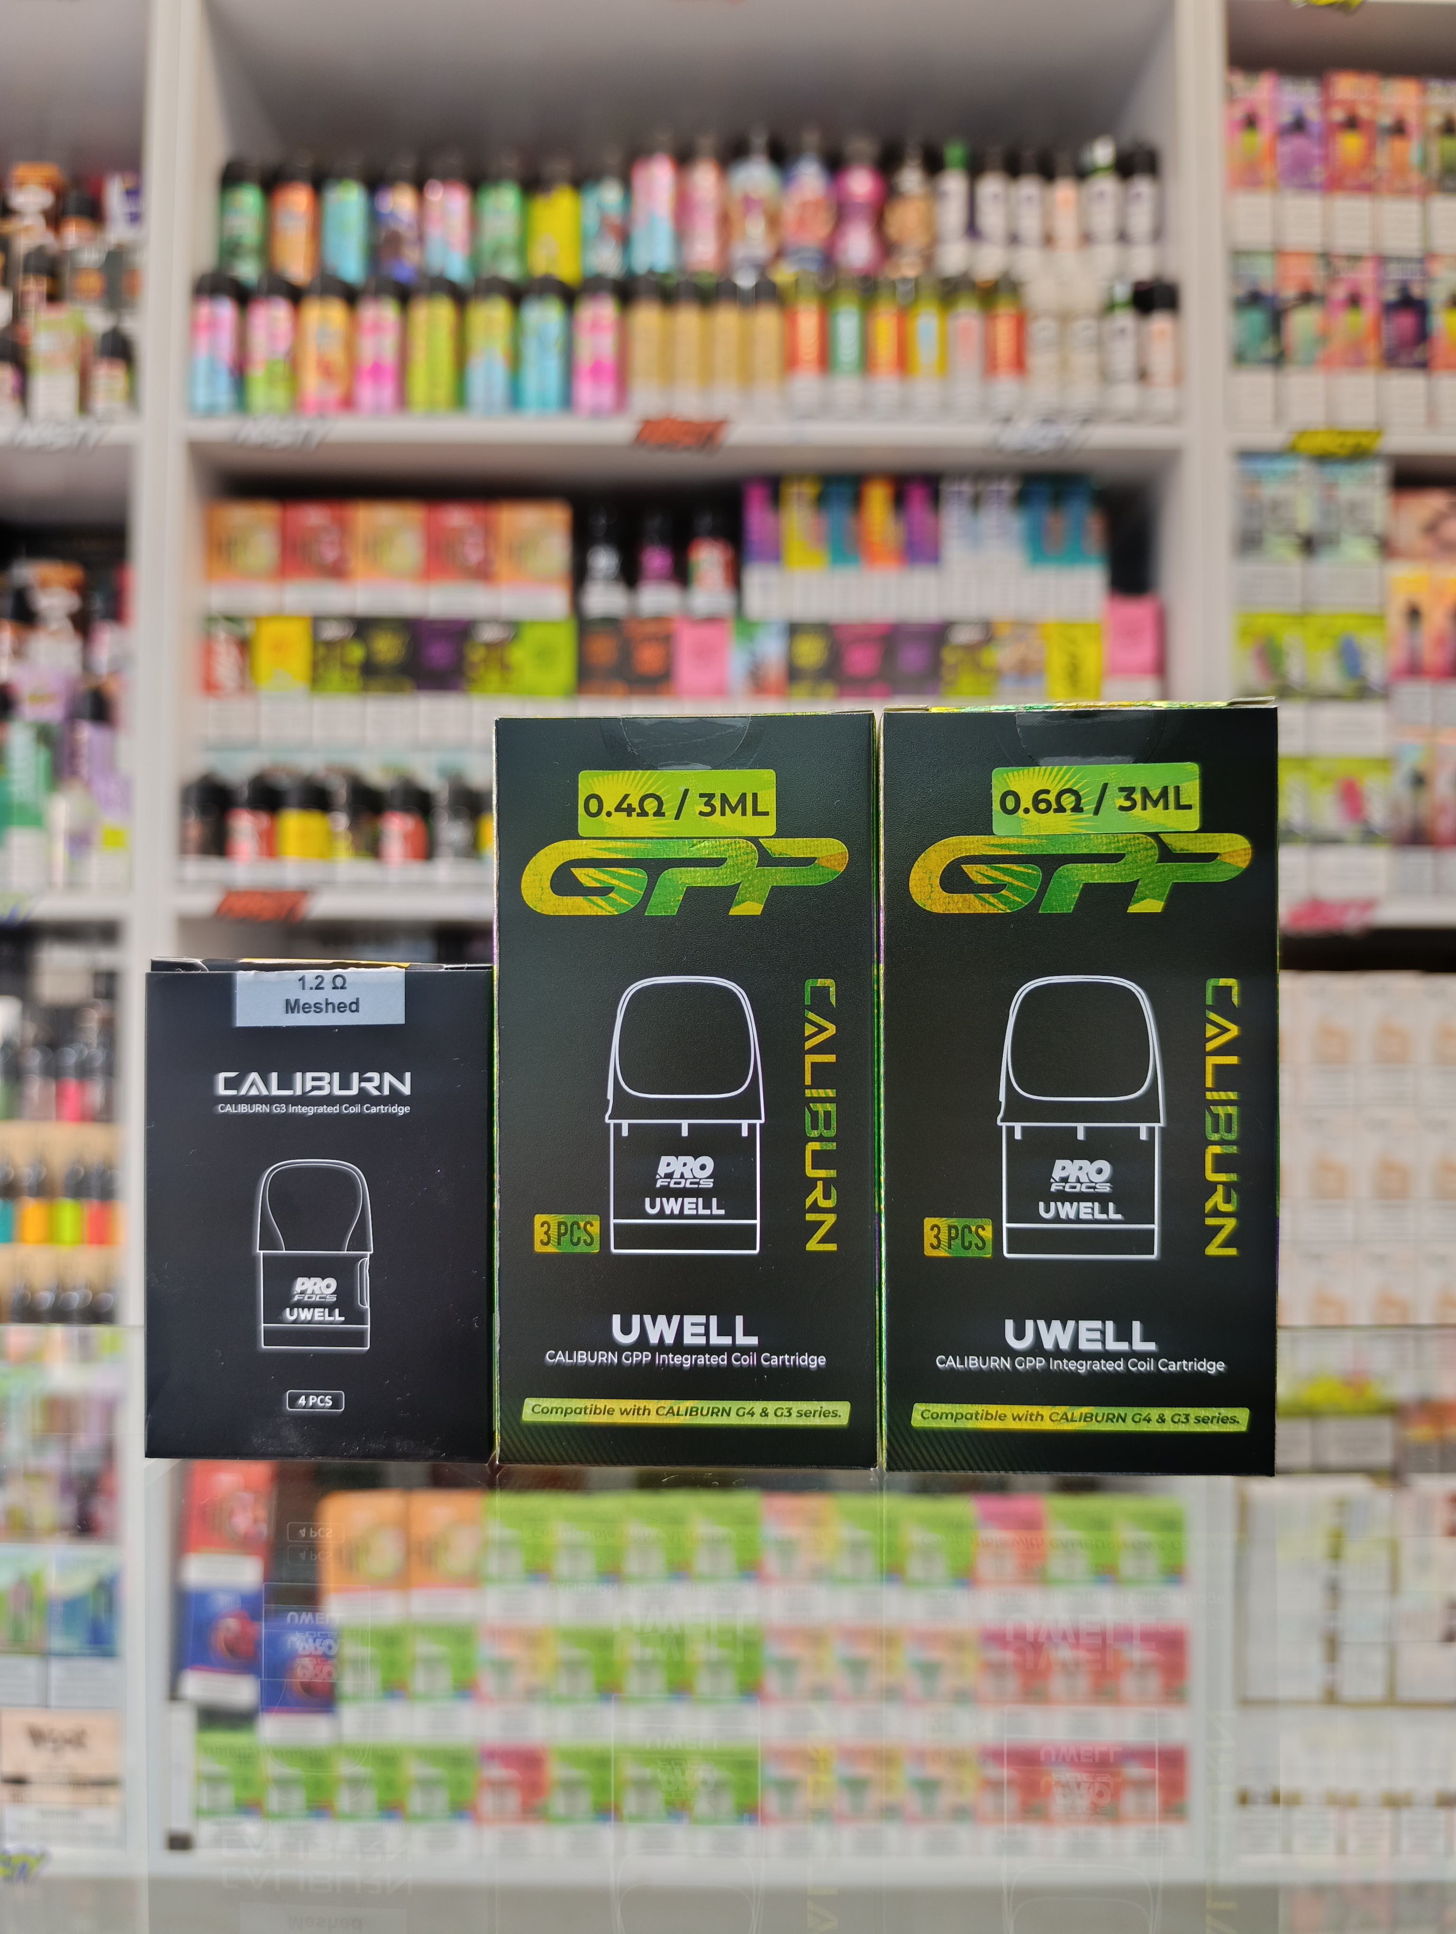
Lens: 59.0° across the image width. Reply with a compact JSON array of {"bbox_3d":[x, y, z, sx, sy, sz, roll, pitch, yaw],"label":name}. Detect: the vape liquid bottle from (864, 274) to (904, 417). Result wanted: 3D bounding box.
[{"bbox_3d":[0.115,-0.454,0.940,0.029,0.104,0.029,0,-1,0],"label":"vape liquid bottle"}]

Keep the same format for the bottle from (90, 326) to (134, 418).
[{"bbox_3d":[-0.430,-0.410,0.900,0.030,0.069,0.030,0,-2,0],"label":"bottle"}]

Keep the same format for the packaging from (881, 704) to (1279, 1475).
[{"bbox_3d":[0.060,0.021,0.229,0.066,0.130,0.021,0,-1,3],"label":"packaging"}]

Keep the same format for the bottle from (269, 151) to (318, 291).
[{"bbox_3d":[-0.325,-0.546,0.964,0.036,0.109,0.036,0,-2,0],"label":"bottle"}]

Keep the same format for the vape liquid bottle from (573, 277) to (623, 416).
[{"bbox_3d":[-0.102,-0.481,1.008,0.038,0.114,0.038,0,-2,0],"label":"vape liquid bottle"}]

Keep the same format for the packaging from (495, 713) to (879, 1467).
[{"bbox_3d":[-0.006,0.021,0.233,0.065,0.130,0.021,0,-1,3],"label":"packaging"}]

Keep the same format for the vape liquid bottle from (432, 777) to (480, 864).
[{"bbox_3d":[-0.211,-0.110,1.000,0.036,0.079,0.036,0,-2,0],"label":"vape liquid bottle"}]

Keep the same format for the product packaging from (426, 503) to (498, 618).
[{"bbox_3d":[-0.195,-0.292,0.940,0.051,0.083,0.030,0,-2,0],"label":"product packaging"}]

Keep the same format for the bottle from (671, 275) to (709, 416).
[{"bbox_3d":[-0.029,-0.480,1.005,0.030,0.114,0.030,0,-2,0],"label":"bottle"}]

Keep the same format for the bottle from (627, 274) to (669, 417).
[{"bbox_3d":[-0.057,-0.428,0.900,0.028,0.105,0.028,0,-2,0],"label":"bottle"}]

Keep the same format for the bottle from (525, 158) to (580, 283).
[{"bbox_3d":[-0.142,-0.602,1.050,0.038,0.113,0.038,0,-2,0],"label":"bottle"}]

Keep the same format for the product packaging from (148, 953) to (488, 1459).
[{"bbox_3d":[-0.071,0.044,0.236,0.062,0.086,0.021,0,-1,3],"label":"product packaging"}]

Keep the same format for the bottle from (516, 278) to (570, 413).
[{"bbox_3d":[-0.135,-0.454,0.940,0.037,0.100,0.037,0,-1,0],"label":"bottle"}]

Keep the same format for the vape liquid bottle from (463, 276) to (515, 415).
[{"bbox_3d":[-0.188,-0.481,1.008,0.038,0.114,0.038,0,-2,0],"label":"vape liquid bottle"}]

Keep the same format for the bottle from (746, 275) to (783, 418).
[{"bbox_3d":[0.027,-0.454,0.940,0.029,0.104,0.029,0,-1,0],"label":"bottle"}]

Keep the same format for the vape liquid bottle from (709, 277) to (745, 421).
[{"bbox_3d":[-0.002,-0.428,0.900,0.028,0.105,0.028,0,-2,0],"label":"vape liquid bottle"}]

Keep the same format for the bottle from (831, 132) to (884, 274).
[{"bbox_3d":[0.097,-0.556,0.957,0.036,0.111,0.036,0,-2,0],"label":"bottle"}]

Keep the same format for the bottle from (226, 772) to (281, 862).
[{"bbox_3d":[-0.334,-0.095,0.906,0.035,0.075,0.035,0,-2,0],"label":"bottle"}]

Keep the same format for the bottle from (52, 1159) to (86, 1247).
[{"bbox_3d":[-0.513,0.184,1.000,0.024,0.069,0.024,0,-2,0],"label":"bottle"}]

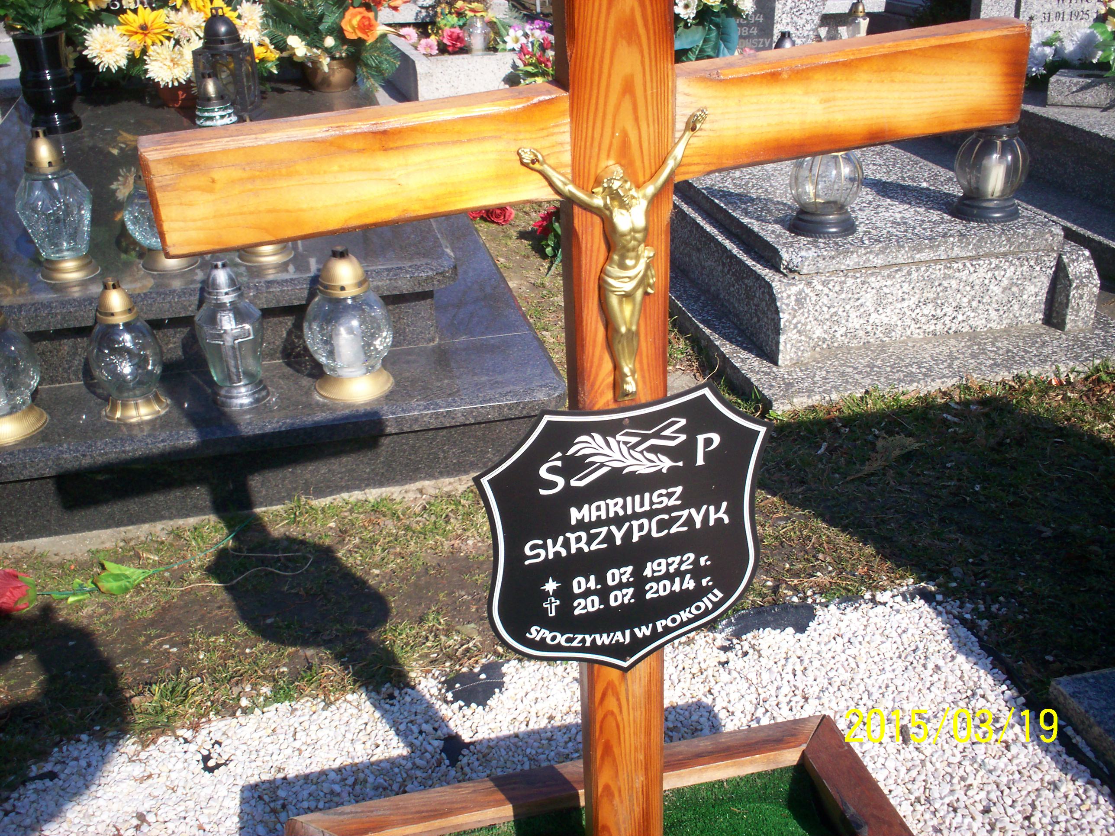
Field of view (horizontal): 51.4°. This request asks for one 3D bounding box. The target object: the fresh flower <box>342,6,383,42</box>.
[{"bbox_3d":[-0.697,-1.405,4.134,0.143,0.121,0.090,-7,3,-11],"label":"fresh flower"}]

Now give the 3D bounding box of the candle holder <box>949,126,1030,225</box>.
[{"bbox_3d":[1.119,-0.673,2.965,0.186,0.302,0.186,-7,28,-11],"label":"candle holder"}]

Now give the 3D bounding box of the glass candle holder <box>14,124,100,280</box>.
[{"bbox_3d":[-1.156,-0.498,2.666,0.168,0.327,0.168,-7,28,-11],"label":"glass candle holder"}]

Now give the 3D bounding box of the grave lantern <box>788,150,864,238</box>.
[{"bbox_3d":[0.679,-0.619,2.899,0.178,0.289,0.178,-7,28,-11],"label":"grave lantern"}]

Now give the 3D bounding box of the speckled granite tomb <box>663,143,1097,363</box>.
[{"bbox_3d":[0.792,-0.617,3.493,0.851,0.264,1.450,-7,28,-11],"label":"speckled granite tomb"}]

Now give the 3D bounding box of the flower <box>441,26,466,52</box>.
[{"bbox_3d":[-0.474,-1.711,5.241,0.114,0.114,0.080,-7,3,-11],"label":"flower"}]

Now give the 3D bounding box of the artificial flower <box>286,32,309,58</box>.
[{"bbox_3d":[-0.927,-1.327,4.134,0.081,0.088,0.060,-7,7,-11],"label":"artificial flower"}]

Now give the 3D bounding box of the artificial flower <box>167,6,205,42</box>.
[{"bbox_3d":[-1.250,-1.326,3.901,0.129,0.114,0.080,-7,3,-11],"label":"artificial flower"}]

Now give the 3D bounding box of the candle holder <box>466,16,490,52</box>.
[{"bbox_3d":[-0.359,-1.730,5.221,0.099,0.158,0.099,-7,28,-11],"label":"candle holder"}]

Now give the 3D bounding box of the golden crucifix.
[{"bbox_3d":[0.059,-0.124,1.012,0.162,0.266,0.036,-9,30,-7],"label":"golden crucifix"}]

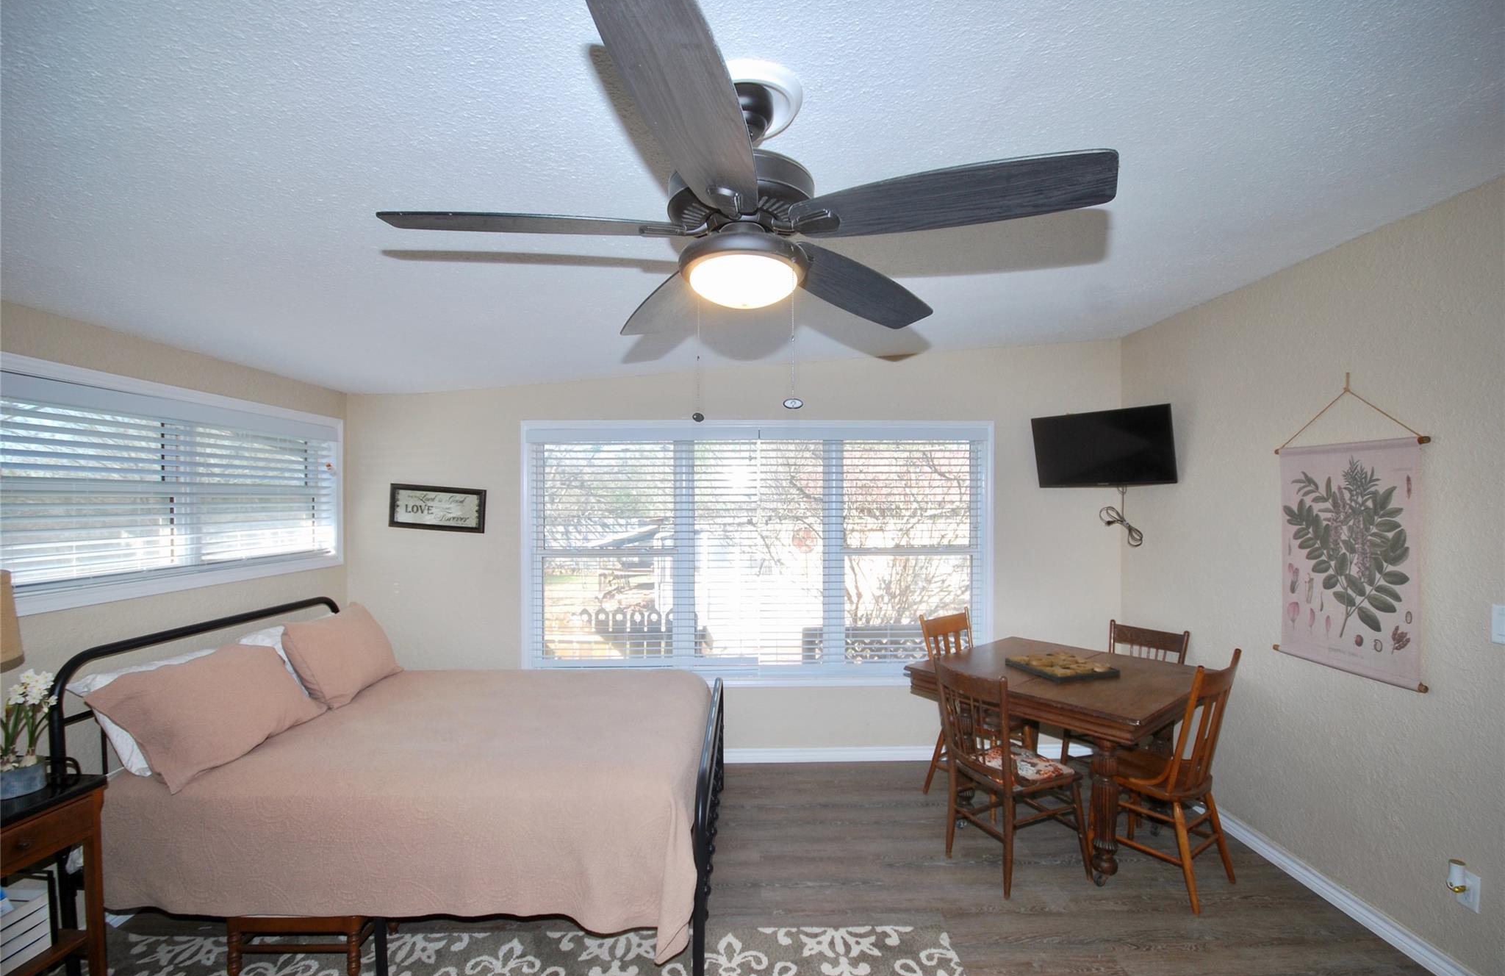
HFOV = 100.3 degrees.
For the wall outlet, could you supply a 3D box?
[{"bbox_3d":[2.356,1.323,2.067,0.010,0.115,0.070,0,-1,-1],"label":"wall outlet"}]

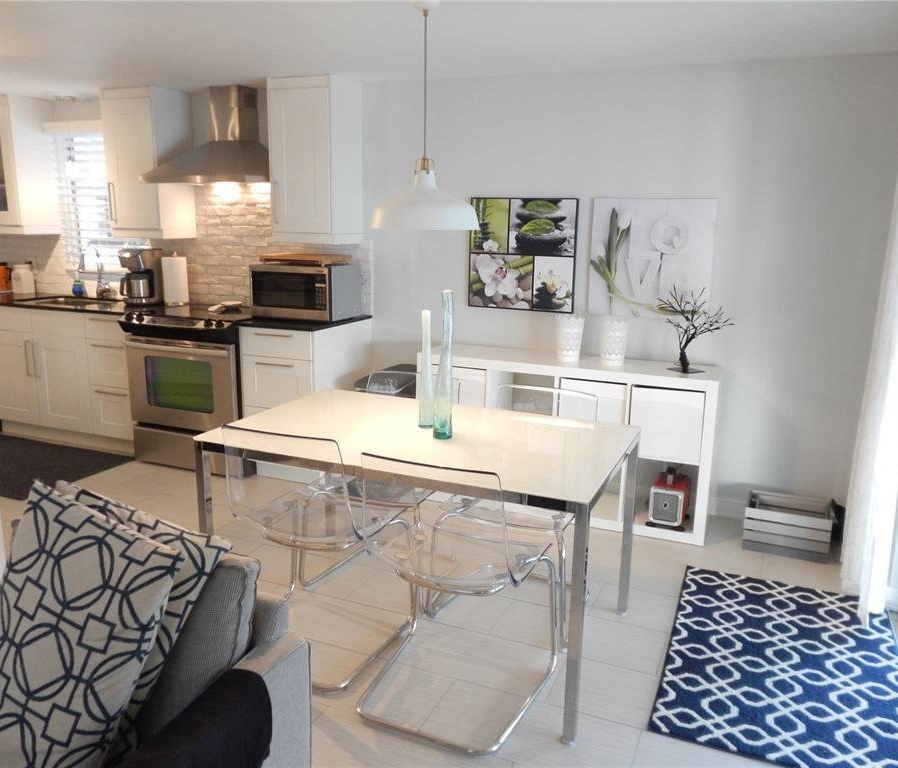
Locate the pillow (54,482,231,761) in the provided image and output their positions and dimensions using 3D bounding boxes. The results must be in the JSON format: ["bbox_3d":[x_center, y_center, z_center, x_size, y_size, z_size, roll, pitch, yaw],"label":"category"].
[{"bbox_3d":[-0.773,0.494,1.528,0.490,0.490,0.140,13,-25,22],"label":"pillow"}]

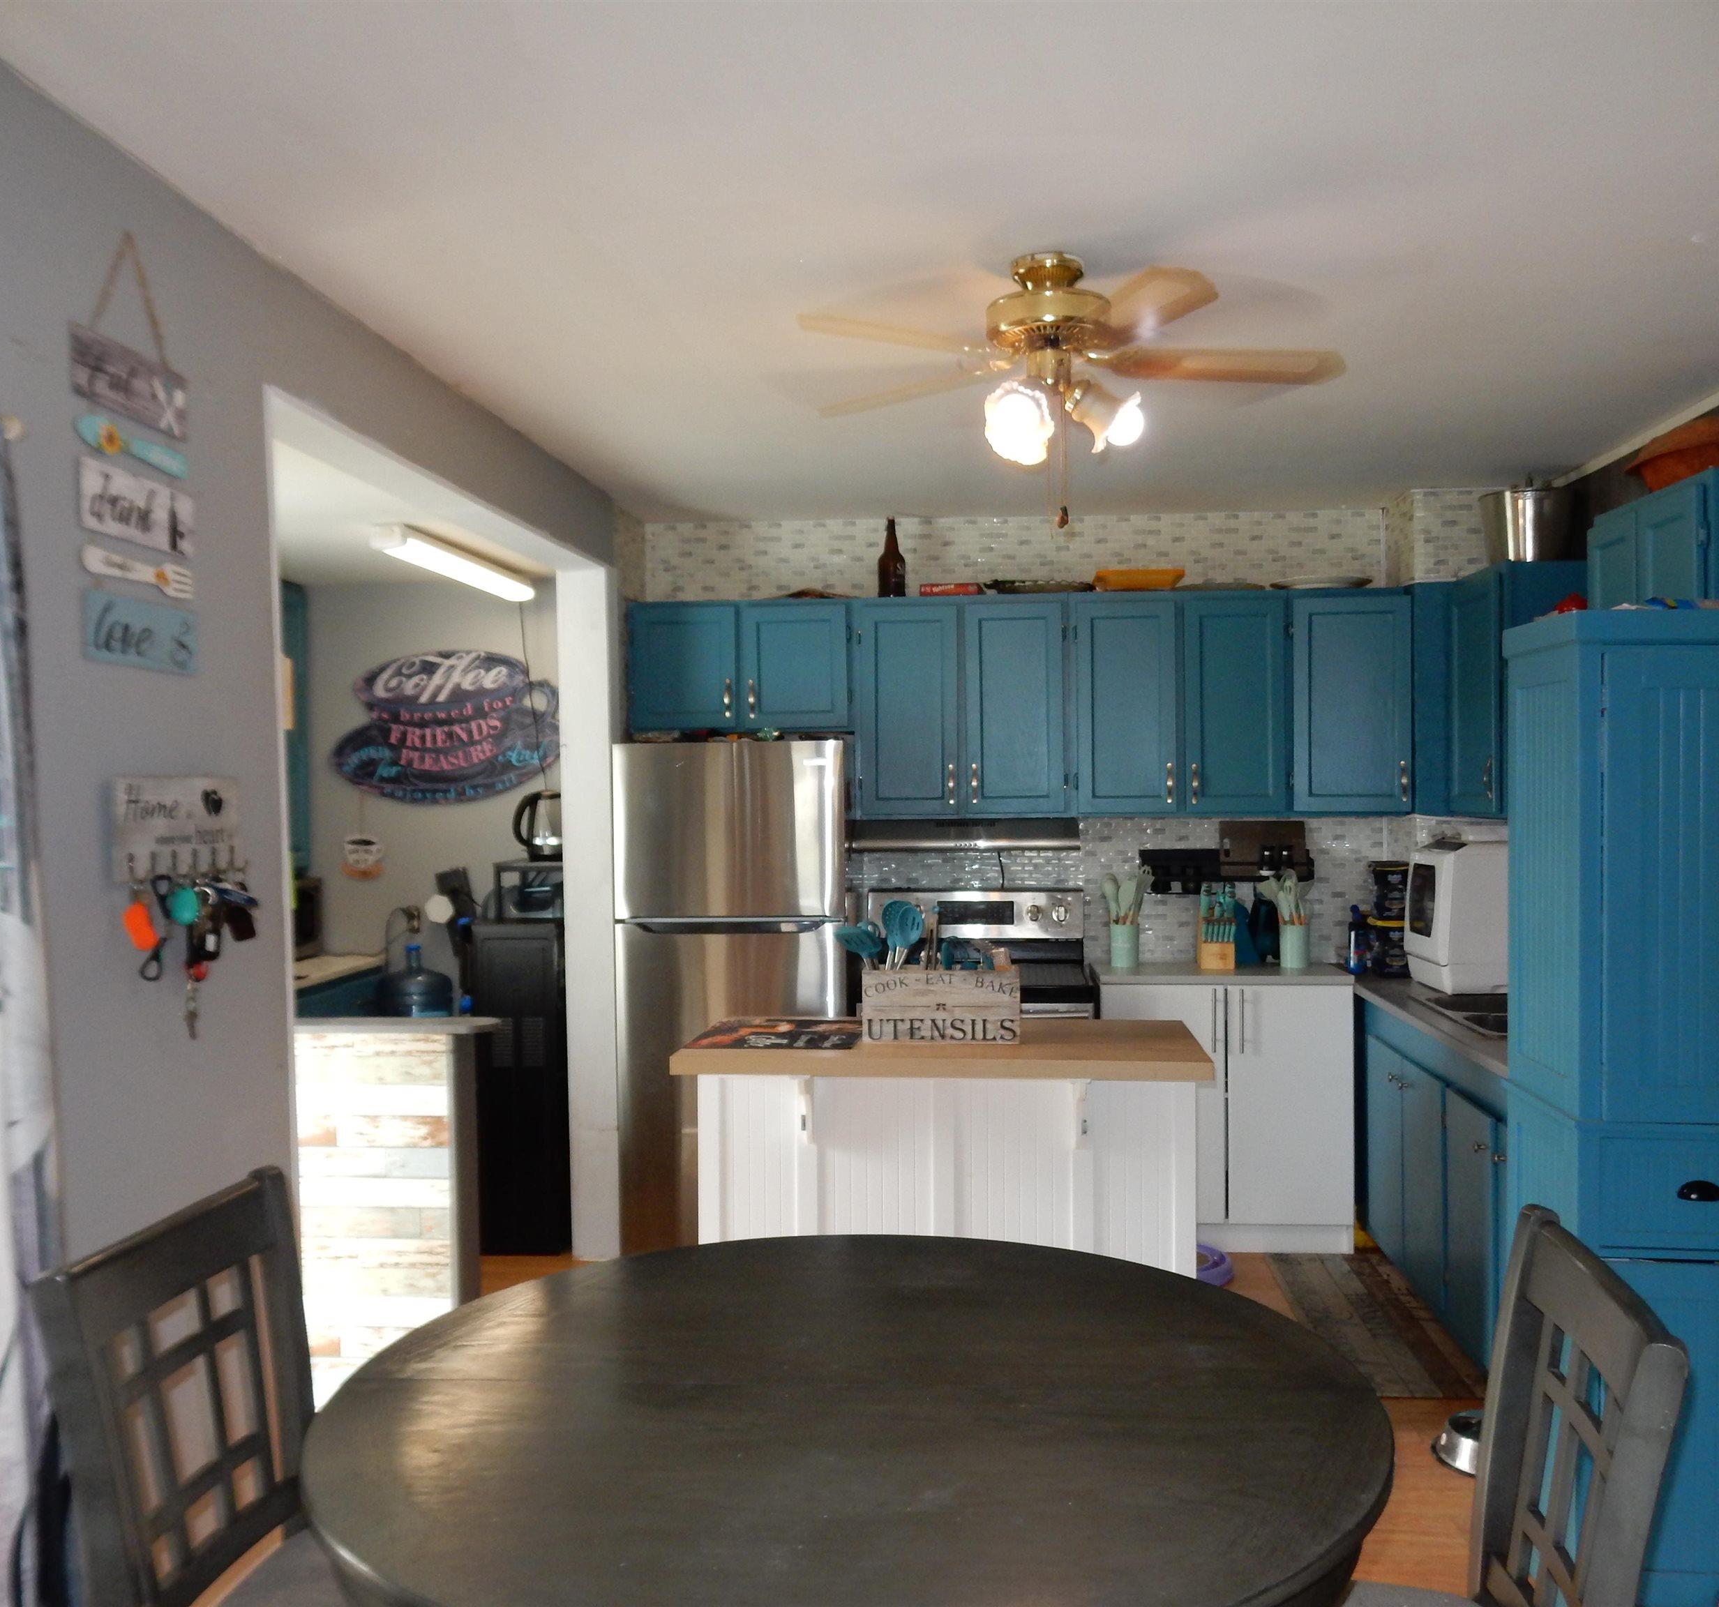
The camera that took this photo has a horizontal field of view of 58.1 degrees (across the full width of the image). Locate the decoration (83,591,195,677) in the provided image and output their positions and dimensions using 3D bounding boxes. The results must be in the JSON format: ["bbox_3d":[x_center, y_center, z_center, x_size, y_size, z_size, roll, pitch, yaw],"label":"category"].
[{"bbox_3d":[-1.040,-0.244,2.247,0.017,0.094,0.289,0,1,5],"label":"decoration"}]

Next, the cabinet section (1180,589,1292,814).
[{"bbox_3d":[1.288,-0.342,5.416,0.370,0.755,0.320,0,1,4],"label":"cabinet section"}]

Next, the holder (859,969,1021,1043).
[{"bbox_3d":[0.196,0.475,3.691,0.371,0.169,0.130,0,1,4],"label":"holder"}]

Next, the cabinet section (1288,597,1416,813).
[{"bbox_3d":[1.675,-0.347,5.387,0.402,0.754,0.320,0,1,4],"label":"cabinet section"}]

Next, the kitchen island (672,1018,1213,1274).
[{"bbox_3d":[0.207,1.014,3.729,1.200,0.910,0.580,0,1,4],"label":"kitchen island"}]

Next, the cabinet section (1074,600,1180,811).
[{"bbox_3d":[0.919,-0.341,5.444,0.365,0.754,0.320,0,1,4],"label":"cabinet section"}]

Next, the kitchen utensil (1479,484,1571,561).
[{"bbox_3d":[2.005,-0.834,4.659,0.256,0.262,0.256,0,1,4],"label":"kitchen utensil"}]

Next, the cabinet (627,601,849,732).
[{"bbox_3d":[-0.402,-0.470,5.448,0.772,0.446,0.300,0,1,4],"label":"cabinet"}]

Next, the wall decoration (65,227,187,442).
[{"bbox_3d":[-1.046,-0.684,2.221,0.017,0.268,0.294,0,1,5],"label":"wall decoration"}]

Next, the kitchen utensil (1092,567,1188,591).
[{"bbox_3d":[0.962,-0.753,5.341,0.298,0.089,0.210,0,1,4],"label":"kitchen utensil"}]

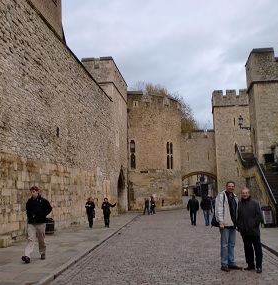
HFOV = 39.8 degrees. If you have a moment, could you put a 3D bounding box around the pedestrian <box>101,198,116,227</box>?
[{"bbox_3d":[-1.743,4.017,21.884,0.800,1.660,0.420,0,-8,-6],"label":"pedestrian"}]

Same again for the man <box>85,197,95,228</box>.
[{"bbox_3d":[-2.663,3.893,21.226,0.520,1.670,0.420,0,-8,-6],"label":"man"}]

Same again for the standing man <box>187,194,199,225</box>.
[{"bbox_3d":[3.104,3.898,22.115,0.620,1.770,0.420,-1,-8,3],"label":"standing man"}]

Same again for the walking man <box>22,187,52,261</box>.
[{"bbox_3d":[-2.507,1.999,9.461,0.580,1.780,0.580,-4,-9,20],"label":"walking man"}]

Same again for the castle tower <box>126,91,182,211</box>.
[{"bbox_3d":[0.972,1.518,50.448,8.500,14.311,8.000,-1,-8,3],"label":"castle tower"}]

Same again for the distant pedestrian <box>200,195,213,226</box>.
[{"bbox_3d":[3.818,3.937,22.171,0.560,1.740,0.420,-1,-8,3],"label":"distant pedestrian"}]

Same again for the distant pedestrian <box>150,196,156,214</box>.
[{"bbox_3d":[1.374,6.264,38.248,0.550,1.720,0.480,1,-8,-17],"label":"distant pedestrian"}]

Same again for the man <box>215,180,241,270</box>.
[{"bbox_3d":[1.849,1.722,8.000,0.520,1.800,0.400,-1,-8,3],"label":"man"}]

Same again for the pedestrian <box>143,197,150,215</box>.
[{"bbox_3d":[0.766,6.674,40.109,0.600,1.700,0.480,1,-8,-17],"label":"pedestrian"}]

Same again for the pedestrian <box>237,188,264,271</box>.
[{"bbox_3d":[2.353,1.826,8.082,0.520,1.680,0.400,-4,-9,21],"label":"pedestrian"}]

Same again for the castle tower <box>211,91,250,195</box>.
[{"bbox_3d":[12.322,0.994,50.491,5.200,14.863,5.000,-2,-8,6],"label":"castle tower"}]

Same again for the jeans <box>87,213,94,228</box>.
[{"bbox_3d":[-2.695,4.352,21.439,0.360,0.860,0.320,0,-8,-6],"label":"jeans"}]

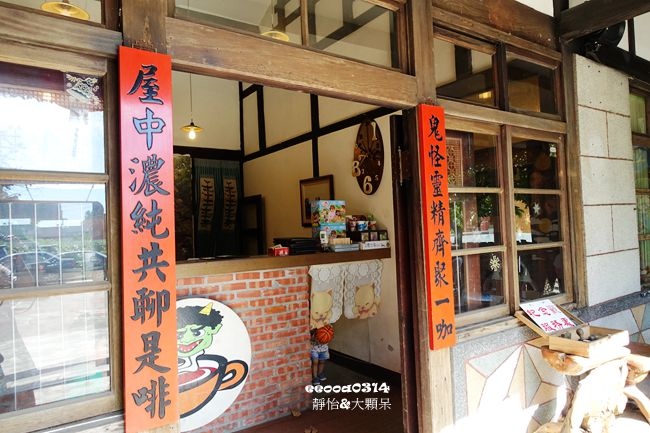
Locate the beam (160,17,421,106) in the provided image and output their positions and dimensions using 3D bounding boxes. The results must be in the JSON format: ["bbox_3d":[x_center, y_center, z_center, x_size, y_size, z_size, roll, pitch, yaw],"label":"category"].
[{"bbox_3d":[-0.085,-0.706,2.144,1.368,0.175,0.115,0,-3,-33],"label":"beam"}]

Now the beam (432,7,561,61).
[{"bbox_3d":[1.207,-1.215,2.992,1.396,0.072,0.090,0,-3,-33],"label":"beam"}]

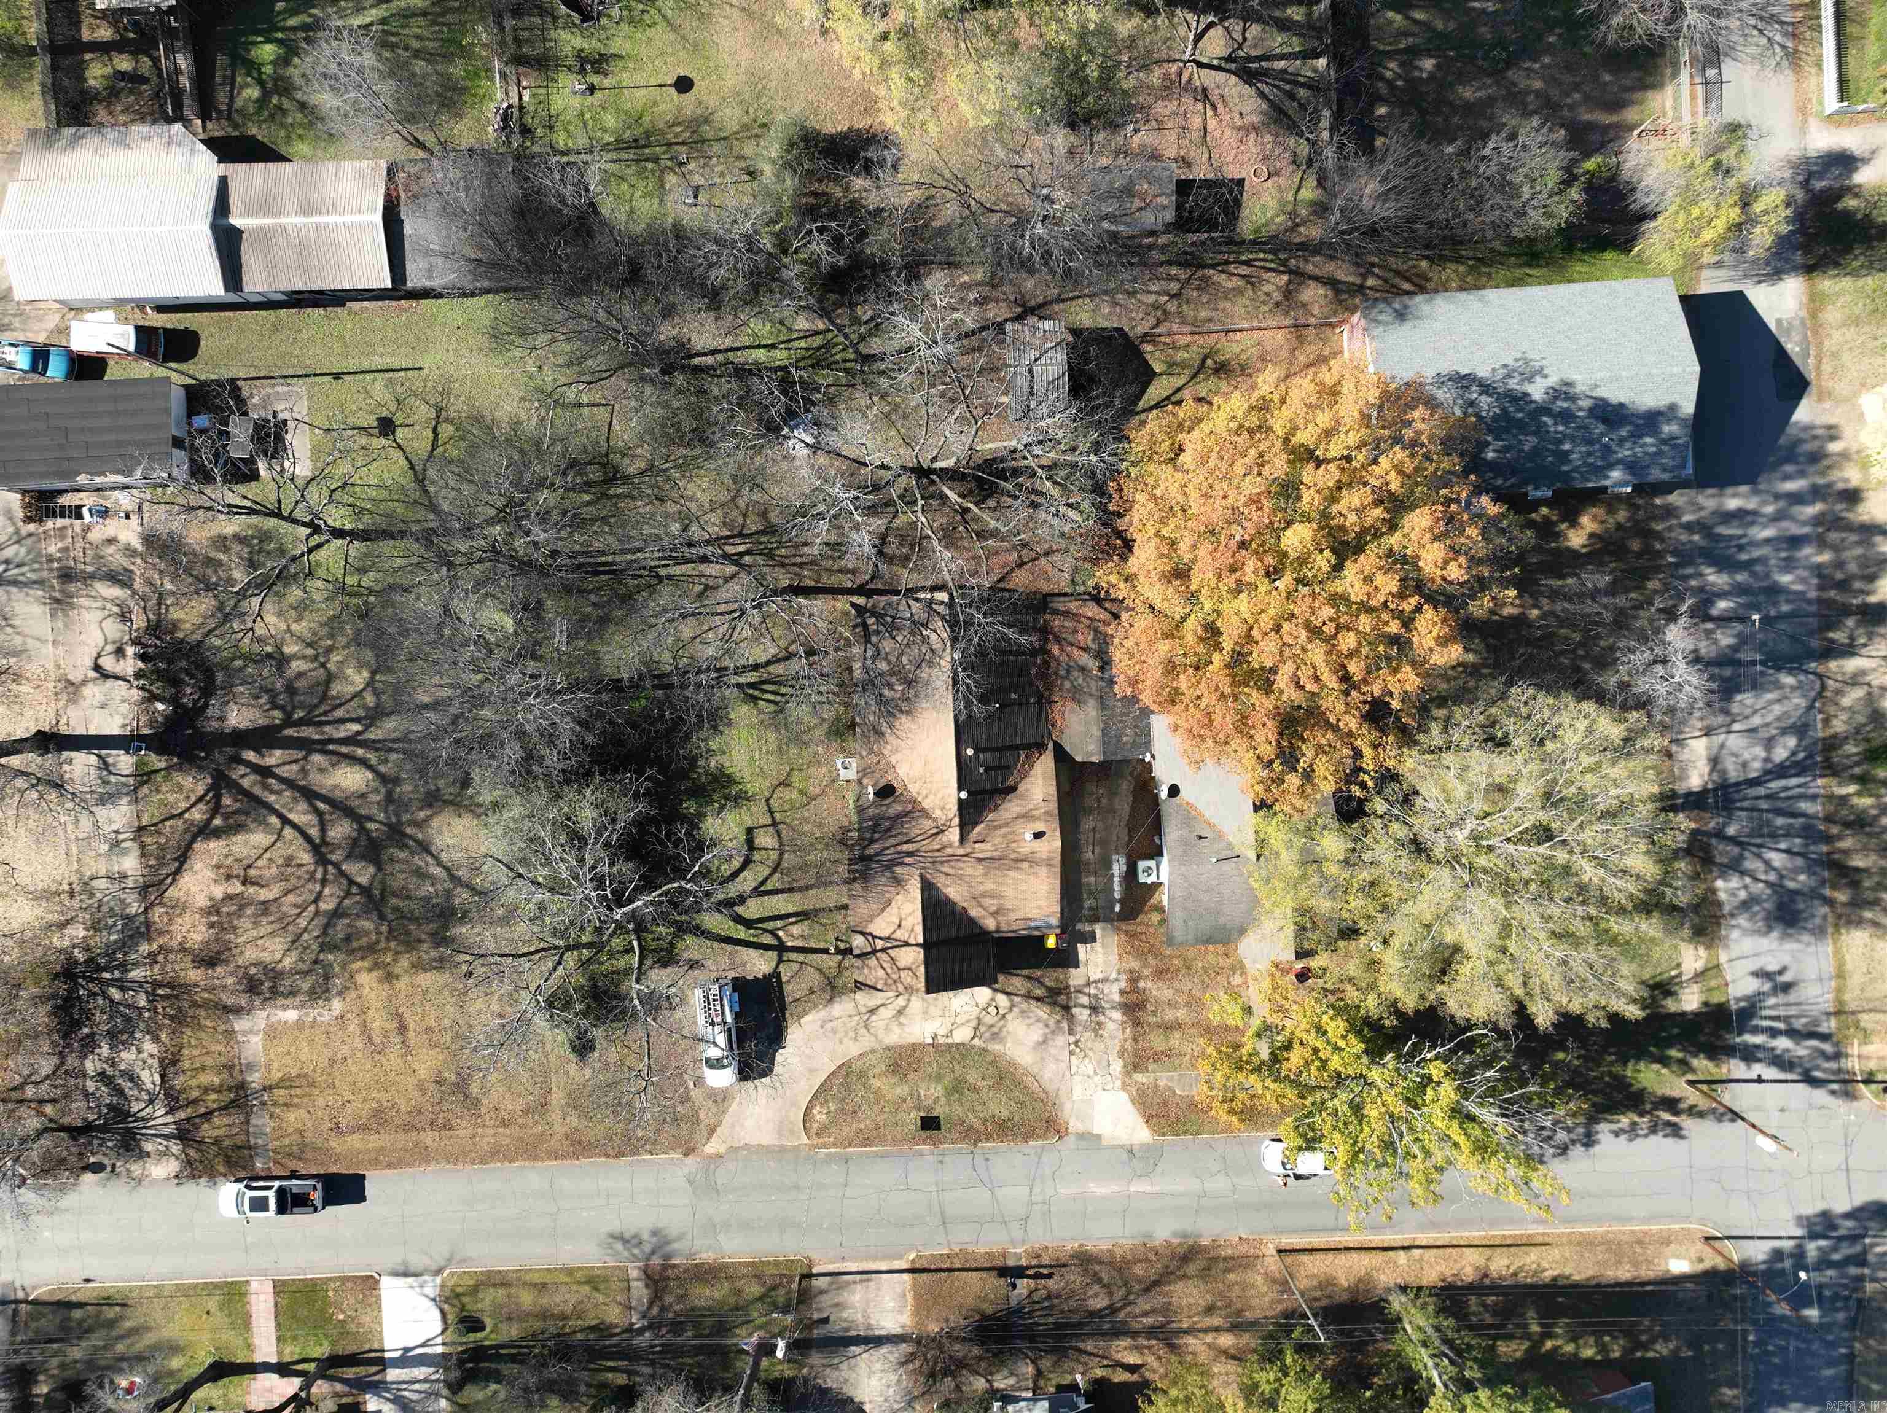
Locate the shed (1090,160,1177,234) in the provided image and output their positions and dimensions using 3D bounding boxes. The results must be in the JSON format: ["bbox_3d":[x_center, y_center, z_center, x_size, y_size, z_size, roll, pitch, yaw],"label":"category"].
[{"bbox_3d":[9.726,-26.579,68.173,4.600,2.700,3.200,-2,92,0],"label":"shed"}]

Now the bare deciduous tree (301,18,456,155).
[{"bbox_3d":[-27.802,-29.670,64.226,5.000,10.000,5.200,-2,92,0],"label":"bare deciduous tree"}]

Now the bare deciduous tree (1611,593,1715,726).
[{"bbox_3d":[36.606,-2.325,67.127,4.500,7.000,6.000,-2,92,0],"label":"bare deciduous tree"}]

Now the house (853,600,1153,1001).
[{"bbox_3d":[3.003,4.254,68.043,15.600,5.400,20.000,-2,92,0],"label":"house"}]

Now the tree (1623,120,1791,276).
[{"bbox_3d":[38.788,-25.784,66.585,7.200,6.200,7.200,-2,92,0],"label":"tree"}]

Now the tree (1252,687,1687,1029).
[{"bbox_3d":[24.071,6.678,61.931,19.500,18.000,16.500,-2,92,0],"label":"tree"}]

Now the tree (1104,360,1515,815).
[{"bbox_3d":[16.668,-5.515,61.653,18.500,17.500,20.500,-2,92,0],"label":"tree"}]

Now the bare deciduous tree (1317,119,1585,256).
[{"bbox_3d":[25.324,-26.220,66.357,12.300,6.500,5.800,-2,92,0],"label":"bare deciduous tree"}]

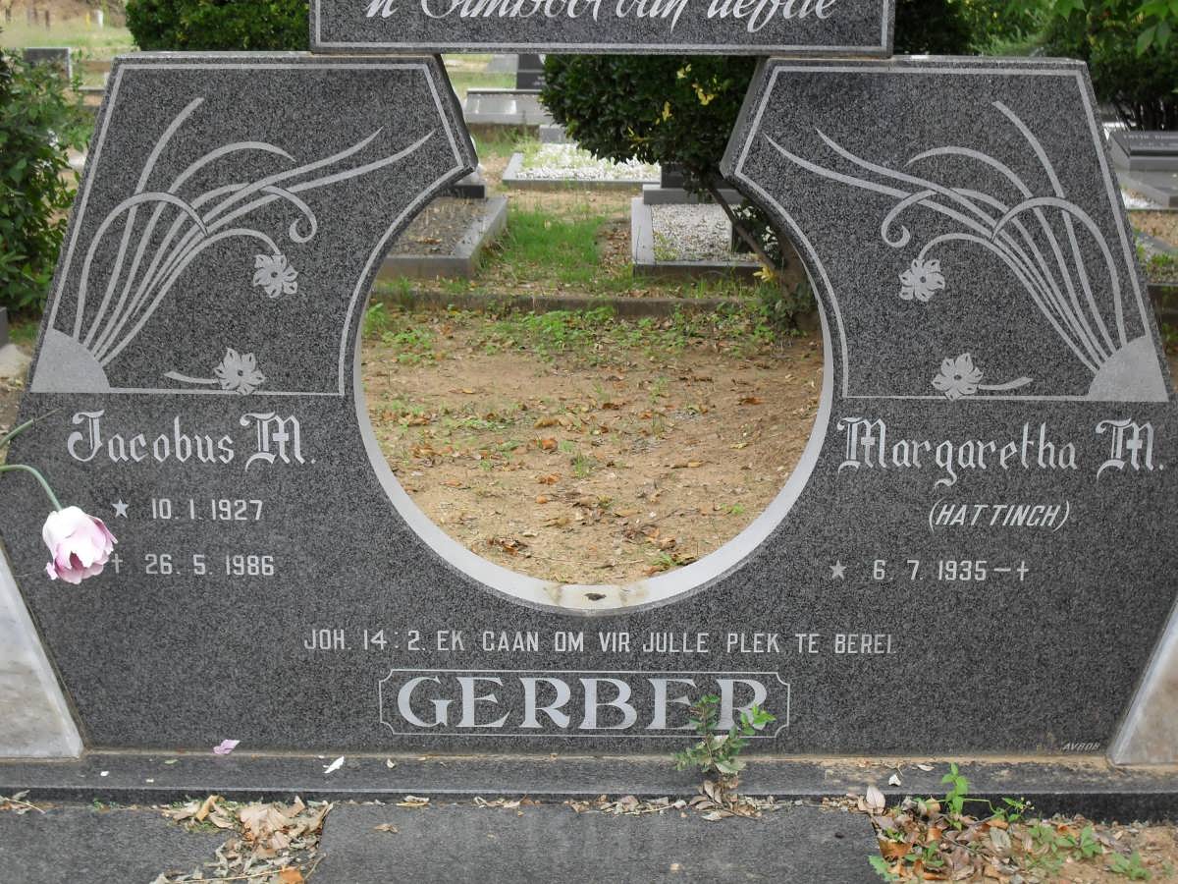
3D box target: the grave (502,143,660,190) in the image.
[{"bbox_3d":[0.069,-1.678,11.744,1.050,0.100,2.100,1,14,1],"label":"grave"}]

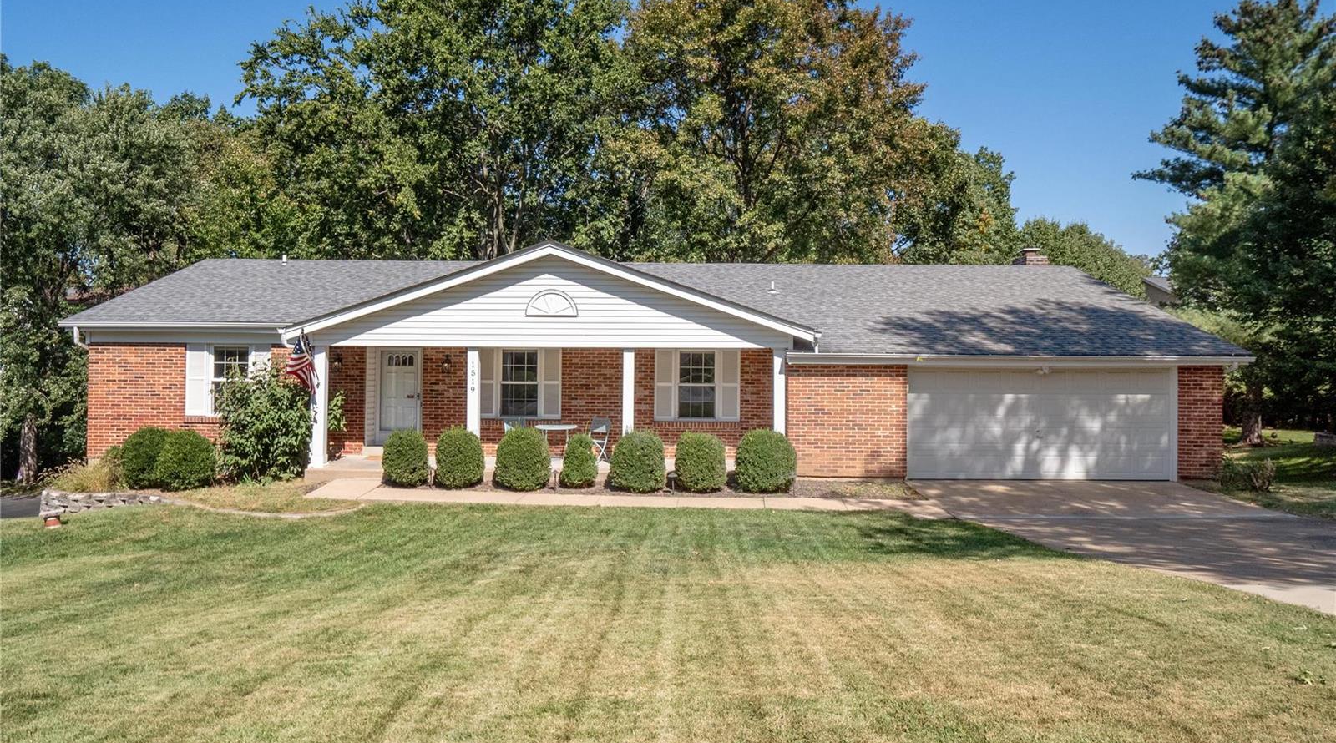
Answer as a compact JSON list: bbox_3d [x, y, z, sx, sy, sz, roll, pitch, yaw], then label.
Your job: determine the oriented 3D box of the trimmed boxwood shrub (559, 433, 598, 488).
[{"bbox_3d":[-1.463,1.444,14.439,0.602,0.871,0.584,0,-1,1],"label":"trimmed boxwood shrub"}]

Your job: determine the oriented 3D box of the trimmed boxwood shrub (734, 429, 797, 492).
[{"bbox_3d":[1.560,1.425,14.239,0.972,0.996,0.943,0,-1,1],"label":"trimmed boxwood shrub"}]

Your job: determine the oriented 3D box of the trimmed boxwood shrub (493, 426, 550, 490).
[{"bbox_3d":[-2.354,1.394,14.340,0.913,0.989,0.885,0,-1,1],"label":"trimmed boxwood shrub"}]

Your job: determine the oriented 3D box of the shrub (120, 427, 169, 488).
[{"bbox_3d":[-8.945,1.473,15.343,0.948,1.020,0.939,0,-1,1],"label":"shrub"}]

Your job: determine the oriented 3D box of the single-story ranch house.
[{"bbox_3d":[-0.627,-0.520,21.961,22.567,5.216,13.417,0,-1,1],"label":"single-story ranch house"}]

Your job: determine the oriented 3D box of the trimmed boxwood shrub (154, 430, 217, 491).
[{"bbox_3d":[-8.123,1.477,14.941,0.971,0.973,0.962,0,-1,1],"label":"trimmed boxwood shrub"}]

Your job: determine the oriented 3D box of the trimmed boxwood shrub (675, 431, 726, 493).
[{"bbox_3d":[0.516,1.441,14.289,0.827,0.954,0.802,0,-1,1],"label":"trimmed boxwood shrub"}]

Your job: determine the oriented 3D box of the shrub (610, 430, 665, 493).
[{"bbox_3d":[-0.498,1.435,14.239,0.873,0.982,0.847,0,-1,1],"label":"shrub"}]

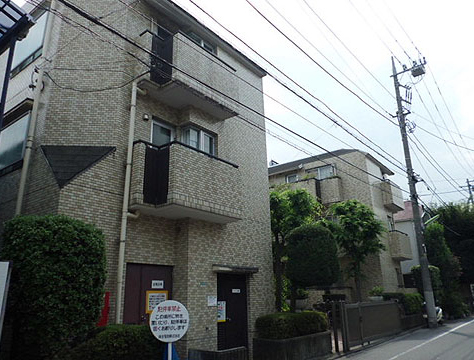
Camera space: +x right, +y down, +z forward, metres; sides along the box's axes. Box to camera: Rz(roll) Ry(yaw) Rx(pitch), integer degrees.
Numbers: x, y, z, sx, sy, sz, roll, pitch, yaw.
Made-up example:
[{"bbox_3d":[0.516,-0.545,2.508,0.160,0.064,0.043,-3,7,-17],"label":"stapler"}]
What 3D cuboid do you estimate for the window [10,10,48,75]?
[{"bbox_3d":[-5.094,-3.282,8.825,1.759,1.339,0.120,-15,-22,36],"label":"window"}]

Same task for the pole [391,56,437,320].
[{"bbox_3d":[9.331,-0.327,17.898,2.350,14.260,0.750,-15,-22,36],"label":"pole"}]

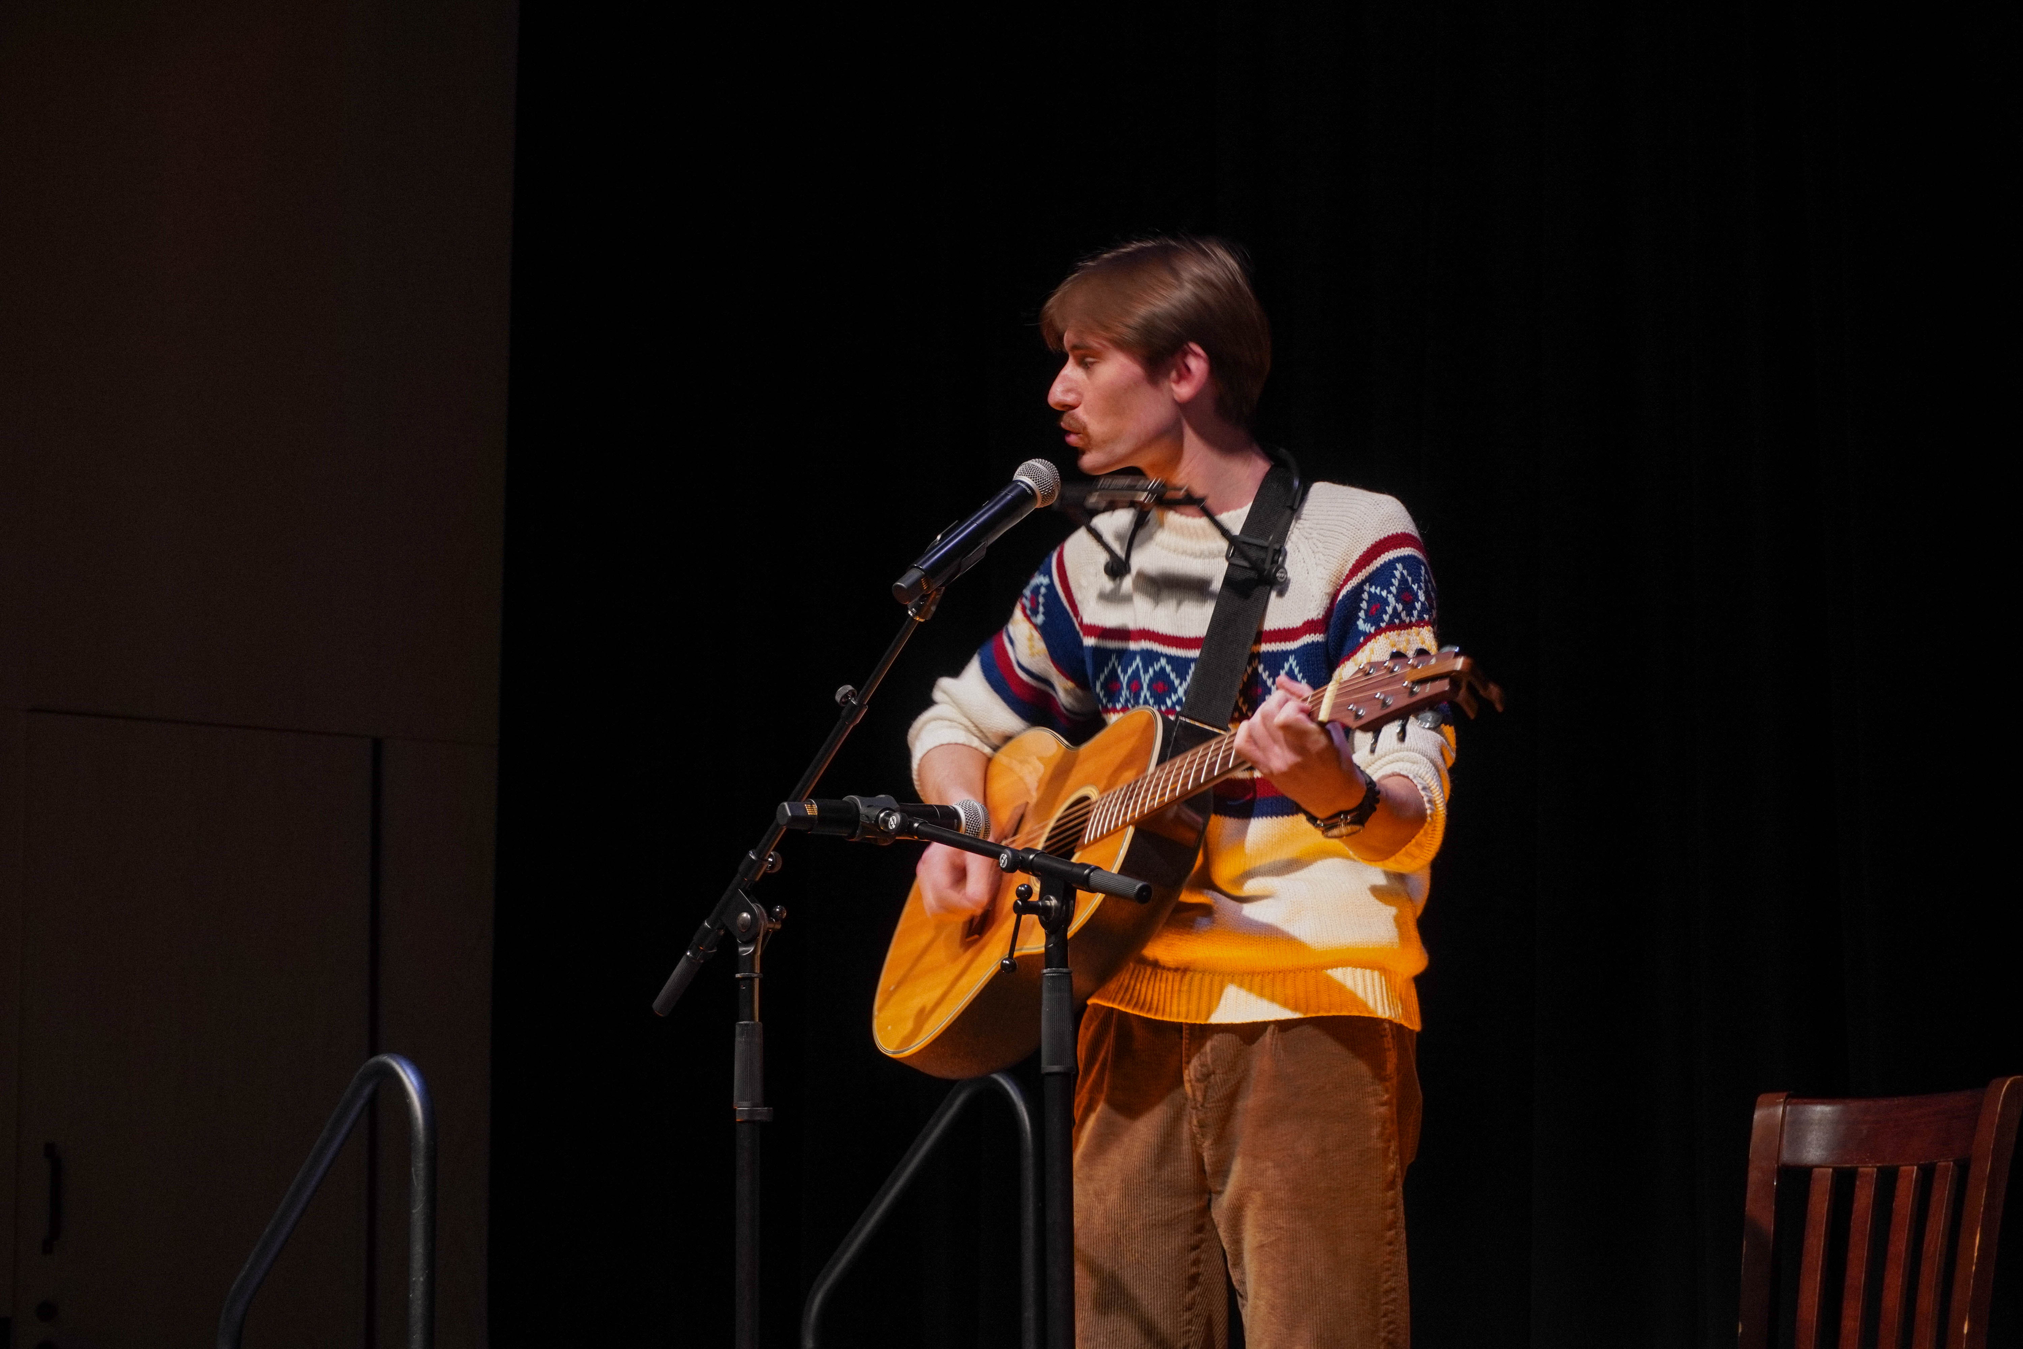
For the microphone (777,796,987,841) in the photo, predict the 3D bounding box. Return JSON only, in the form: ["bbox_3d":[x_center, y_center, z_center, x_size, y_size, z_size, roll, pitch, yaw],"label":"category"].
[{"bbox_3d":[-0.122,0.142,4.094,0.252,0.052,0.052,6,-10,-41],"label":"microphone"}]

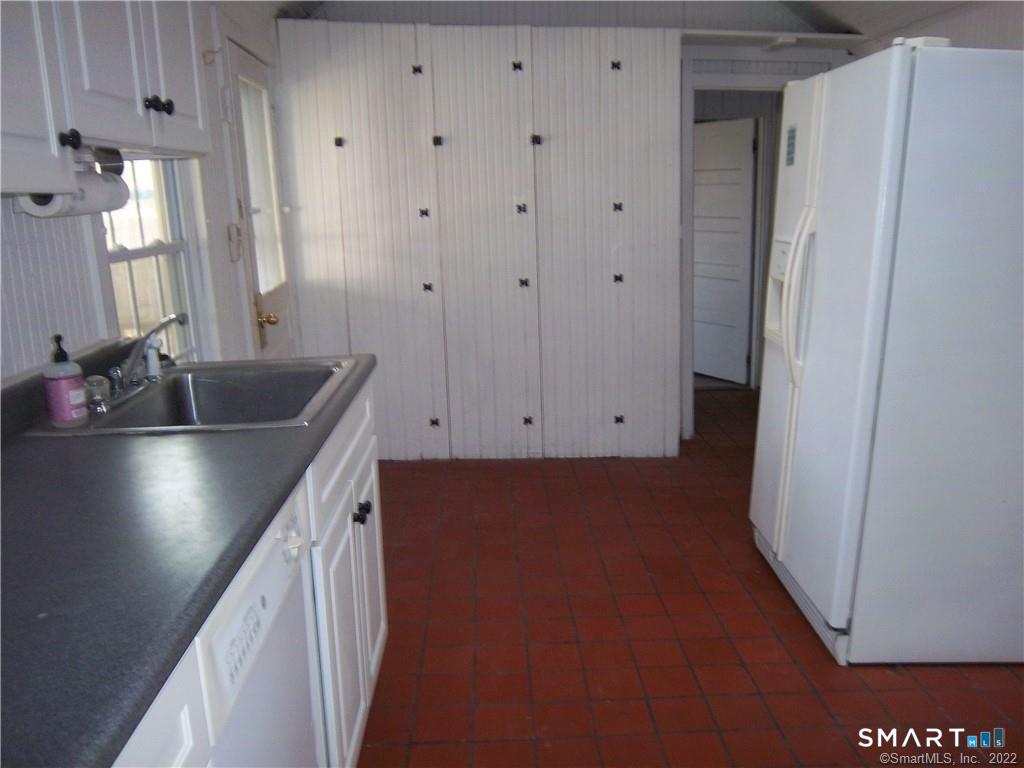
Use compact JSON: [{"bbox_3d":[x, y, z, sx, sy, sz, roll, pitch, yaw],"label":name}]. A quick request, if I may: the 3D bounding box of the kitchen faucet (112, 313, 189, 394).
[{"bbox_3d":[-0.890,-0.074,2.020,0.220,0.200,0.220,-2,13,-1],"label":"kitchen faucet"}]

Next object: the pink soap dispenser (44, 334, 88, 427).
[{"bbox_3d":[-0.941,-0.010,1.744,0.074,0.192,0.066,-6,14,-18],"label":"pink soap dispenser"}]

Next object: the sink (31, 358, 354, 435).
[{"bbox_3d":[-0.712,0.100,2.055,0.560,0.180,0.680,-2,13,-1],"label":"sink"}]

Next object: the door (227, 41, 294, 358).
[{"bbox_3d":[-1.127,-0.461,3.813,0.045,1.990,0.680,-2,13,-1],"label":"door"}]

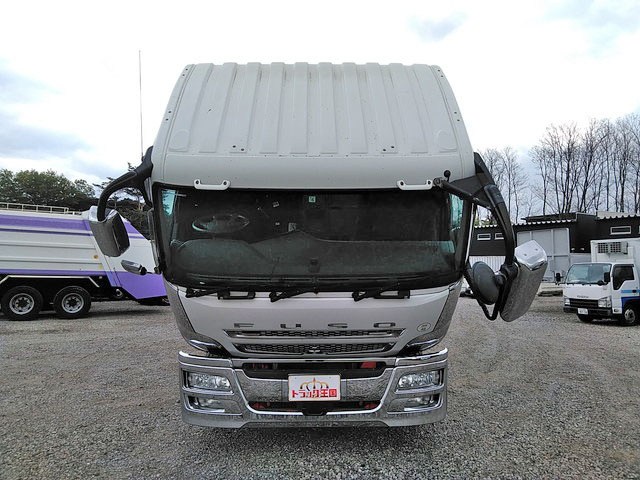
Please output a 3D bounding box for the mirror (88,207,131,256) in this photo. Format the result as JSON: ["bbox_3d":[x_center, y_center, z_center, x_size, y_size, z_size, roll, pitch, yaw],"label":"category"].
[{"bbox_3d":[-1.472,-0.056,3.500,0.190,0.360,0.120,12,39,14],"label":"mirror"}]

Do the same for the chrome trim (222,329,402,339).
[{"bbox_3d":[-0.047,0.796,4.240,1.490,0.090,0.070,0,37,-2],"label":"chrome trim"}]

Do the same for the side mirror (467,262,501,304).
[{"bbox_3d":[1.140,0.301,3.450,0.100,0.260,0.230,-25,24,34],"label":"side mirror"}]

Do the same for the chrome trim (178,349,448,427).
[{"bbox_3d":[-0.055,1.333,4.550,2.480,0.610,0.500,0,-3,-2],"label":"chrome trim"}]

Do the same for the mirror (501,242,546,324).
[{"bbox_3d":[1.388,0.289,3.430,0.210,0.500,0.150,-21,43,-27],"label":"mirror"}]

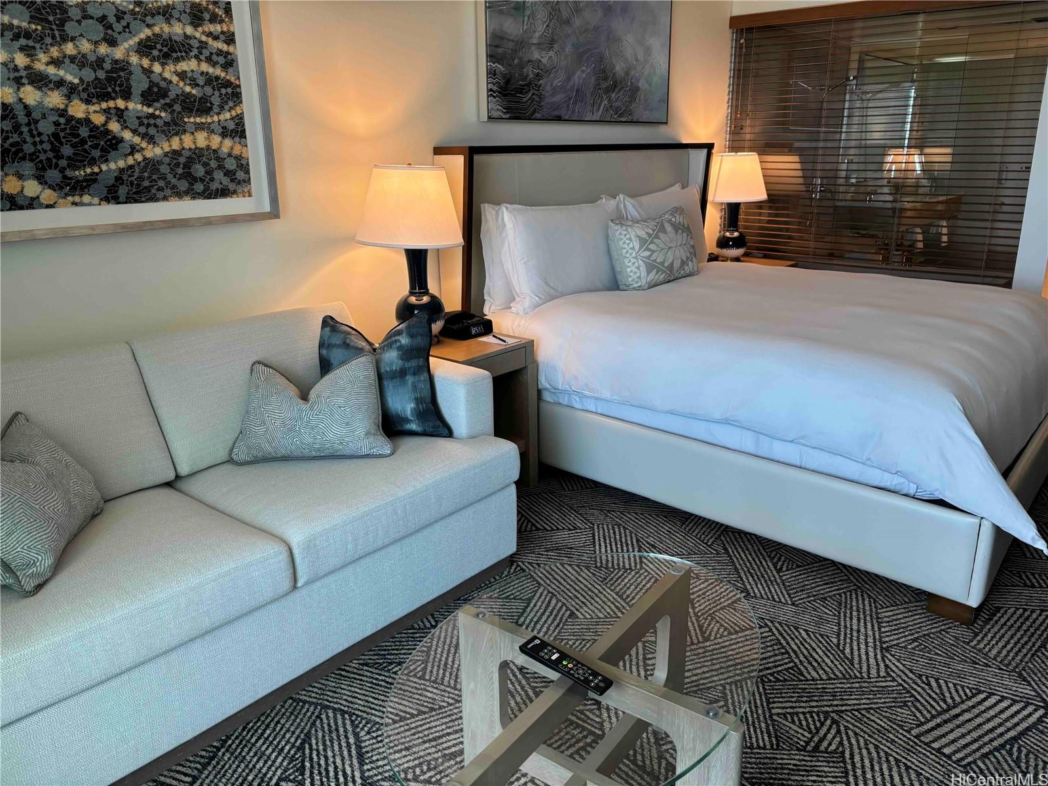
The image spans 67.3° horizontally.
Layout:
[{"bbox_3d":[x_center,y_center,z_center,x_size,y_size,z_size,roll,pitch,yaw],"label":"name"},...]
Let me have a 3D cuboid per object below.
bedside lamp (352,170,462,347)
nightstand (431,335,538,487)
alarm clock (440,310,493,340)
[{"bbox_3d":[-0.429,-0.518,2.984,0.409,0.665,0.409,0,18,0],"label":"bedside lamp"},{"bbox_3d":[-0.296,0.081,3.199,0.566,0.613,0.428,14,23,39],"label":"nightstand"},{"bbox_3d":[-0.239,-0.277,3.196,0.160,0.070,0.176,14,23,39],"label":"alarm clock"}]

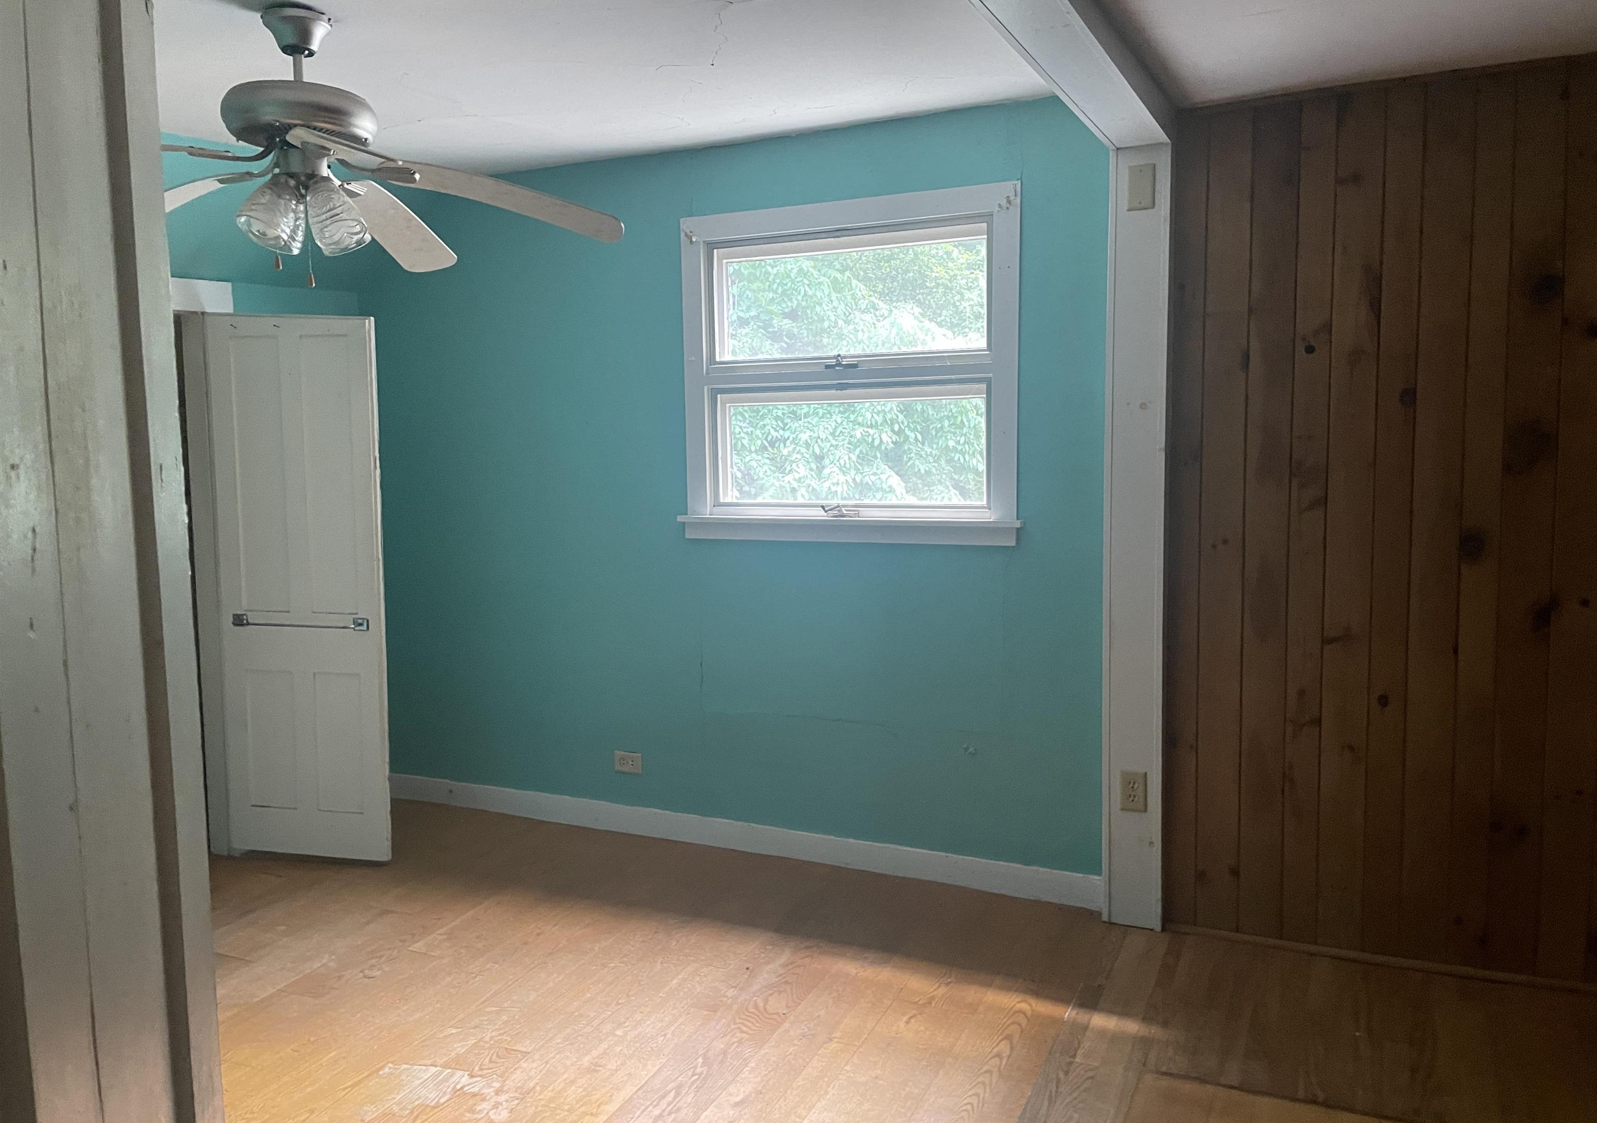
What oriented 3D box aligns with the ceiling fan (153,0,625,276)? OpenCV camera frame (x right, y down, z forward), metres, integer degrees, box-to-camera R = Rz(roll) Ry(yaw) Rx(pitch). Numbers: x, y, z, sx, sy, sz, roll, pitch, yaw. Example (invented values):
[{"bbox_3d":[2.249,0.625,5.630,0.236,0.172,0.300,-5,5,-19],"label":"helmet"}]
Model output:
[{"bbox_3d":[-1.075,-0.925,2.594,1.340,0.510,1.340,2,6,26],"label":"ceiling fan"}]

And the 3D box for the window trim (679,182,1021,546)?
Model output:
[{"bbox_3d":[0.132,-0.580,3.719,1.163,1.035,0.100,2,6,26],"label":"window trim"}]

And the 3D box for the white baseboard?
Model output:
[{"bbox_3d":[-0.378,0.917,4.088,2.804,0.102,0.020,2,6,26],"label":"white baseboard"}]

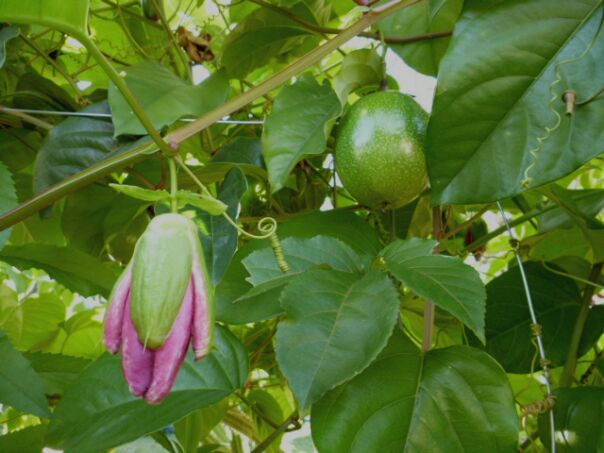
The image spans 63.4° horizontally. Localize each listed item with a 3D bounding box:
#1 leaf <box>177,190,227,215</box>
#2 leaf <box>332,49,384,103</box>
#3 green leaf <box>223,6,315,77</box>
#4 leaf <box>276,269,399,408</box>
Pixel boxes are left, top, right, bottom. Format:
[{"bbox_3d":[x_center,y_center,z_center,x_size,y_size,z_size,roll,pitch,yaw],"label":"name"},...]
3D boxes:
[{"bbox_3d":[-0.058,-0.014,0.285,0.029,0.009,0.014,16,9,0],"label":"leaf"},{"bbox_3d":[0.043,-0.114,0.370,0.036,0.042,0.027,14,-6,7],"label":"leaf"},{"bbox_3d":[-0.028,-0.161,0.430,0.088,0.058,0.038,7,15,-2],"label":"green leaf"},{"bbox_3d":[0.024,0.077,0.335,0.072,0.098,0.025,20,-18,12],"label":"leaf"}]

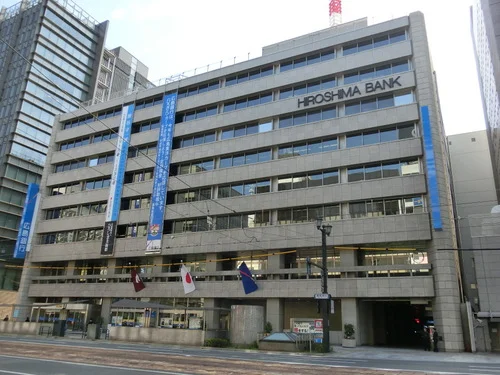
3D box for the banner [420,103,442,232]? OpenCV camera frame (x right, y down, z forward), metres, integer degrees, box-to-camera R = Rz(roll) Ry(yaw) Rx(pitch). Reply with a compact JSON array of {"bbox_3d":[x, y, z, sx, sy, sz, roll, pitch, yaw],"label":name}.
[{"bbox_3d":[15.994,-1.927,36.880,0.622,11.756,0.100,-8,-21,27],"label":"banner"}]

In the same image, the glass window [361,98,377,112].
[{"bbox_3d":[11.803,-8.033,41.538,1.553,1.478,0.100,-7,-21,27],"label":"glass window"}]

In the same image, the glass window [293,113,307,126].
[{"bbox_3d":[5.030,-6.709,41.681,1.454,1.425,0.150,-8,-21,27],"label":"glass window"}]

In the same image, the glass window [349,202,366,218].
[{"bbox_3d":[9.357,1.974,36.175,1.454,1.425,0.150,-8,-21,27],"label":"glass window"}]

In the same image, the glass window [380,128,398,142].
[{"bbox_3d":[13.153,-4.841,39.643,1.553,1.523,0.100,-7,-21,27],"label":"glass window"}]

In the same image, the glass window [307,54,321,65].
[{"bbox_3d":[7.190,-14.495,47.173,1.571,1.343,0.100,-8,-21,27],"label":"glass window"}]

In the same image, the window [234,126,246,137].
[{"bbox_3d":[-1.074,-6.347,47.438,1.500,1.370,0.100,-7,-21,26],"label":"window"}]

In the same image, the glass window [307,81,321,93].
[{"bbox_3d":[7.262,-11.168,47.465,1.620,1.566,0.100,-8,-21,27],"label":"glass window"}]

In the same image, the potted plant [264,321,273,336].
[{"bbox_3d":[1.564,12.458,36.219,0.950,1.662,0.950,2,-19,1],"label":"potted plant"}]

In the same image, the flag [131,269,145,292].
[{"bbox_3d":[-11.525,9.566,43.182,1.615,2.328,0.400,-8,-21,27],"label":"flag"}]

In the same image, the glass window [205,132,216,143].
[{"bbox_3d":[-4.748,-5.831,49.522,1.515,1.526,0.150,-7,-21,27],"label":"glass window"}]

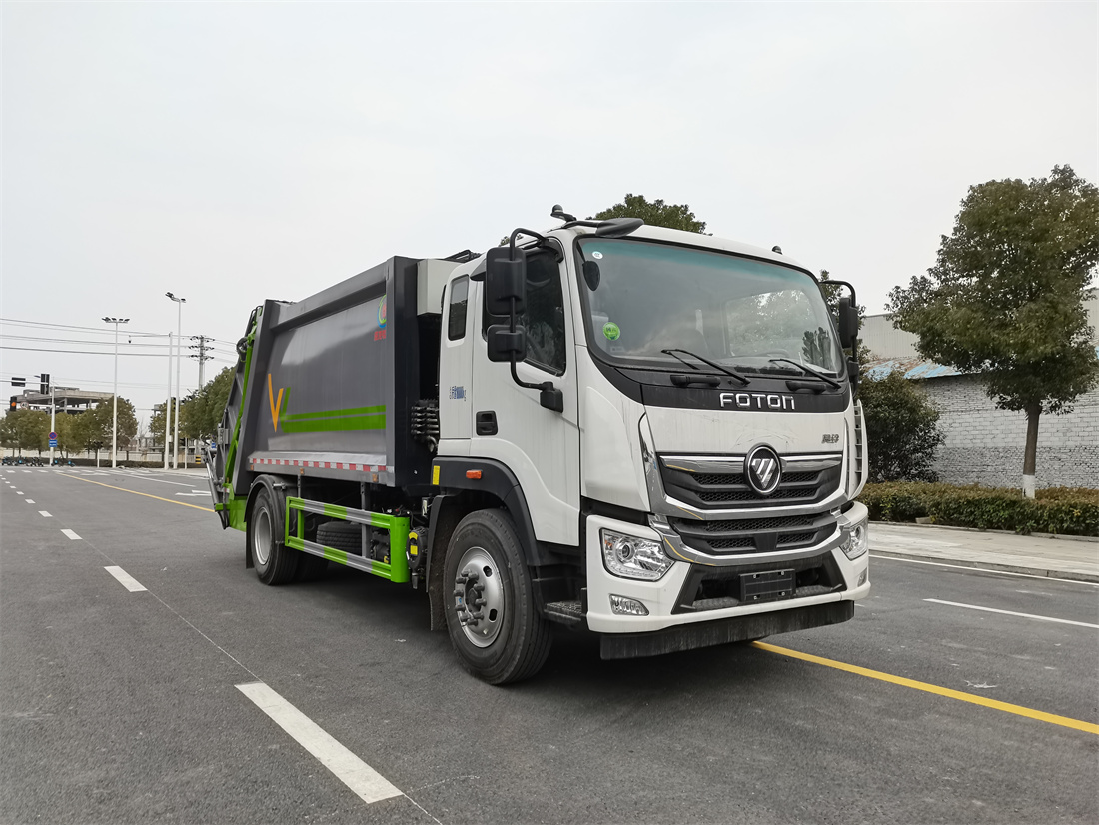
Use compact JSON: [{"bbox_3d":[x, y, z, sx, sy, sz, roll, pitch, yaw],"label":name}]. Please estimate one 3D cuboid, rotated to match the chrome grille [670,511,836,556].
[{"bbox_3d":[1.213,0.696,4.737,1.360,0.235,0.130,2,-3,-35],"label":"chrome grille"}]

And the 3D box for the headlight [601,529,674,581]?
[{"bbox_3d":[0.434,0.704,4.061,0.390,0.265,0.170,2,-3,-33],"label":"headlight"}]

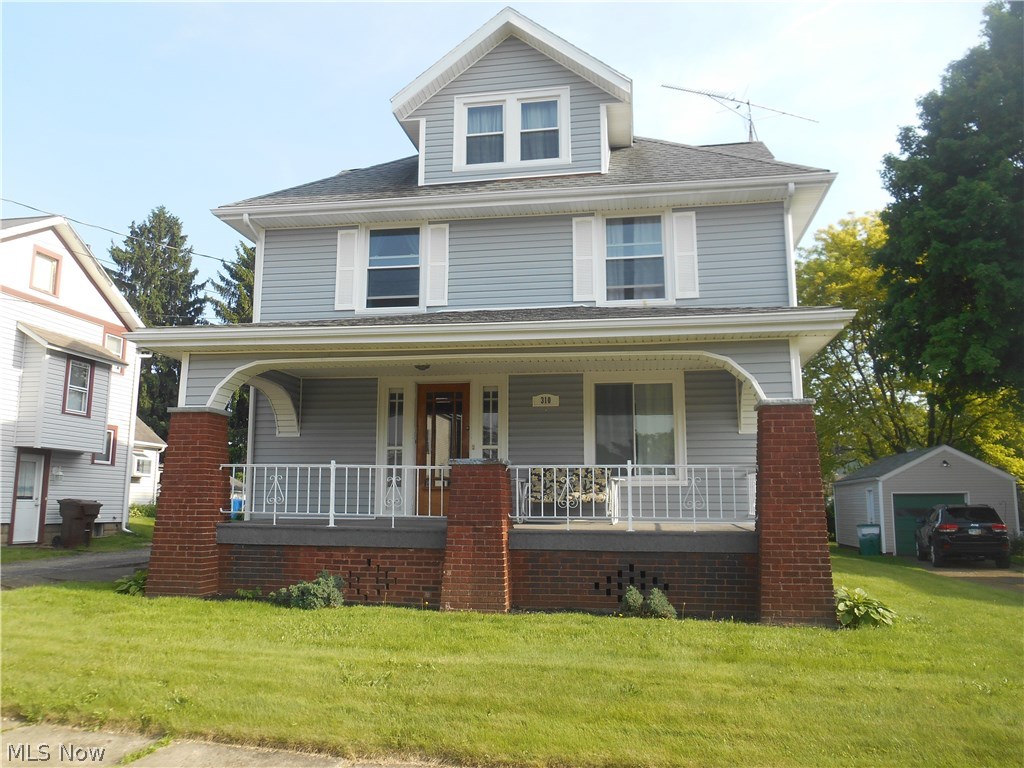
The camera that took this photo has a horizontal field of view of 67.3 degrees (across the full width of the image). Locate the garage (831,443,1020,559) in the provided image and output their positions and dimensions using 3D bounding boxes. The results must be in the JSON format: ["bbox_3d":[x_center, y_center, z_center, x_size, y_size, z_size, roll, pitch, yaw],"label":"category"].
[{"bbox_3d":[15.666,4.444,29.817,4.550,3.780,6.600,-1,-8,10],"label":"garage"}]

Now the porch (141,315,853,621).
[{"bbox_3d":[-0.310,0.688,10.214,8.524,4.220,3.370,-1,-8,10],"label":"porch"}]

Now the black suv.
[{"bbox_3d":[13.960,4.720,24.060,1.950,1.770,4.820,-3,-10,19],"label":"black suv"}]

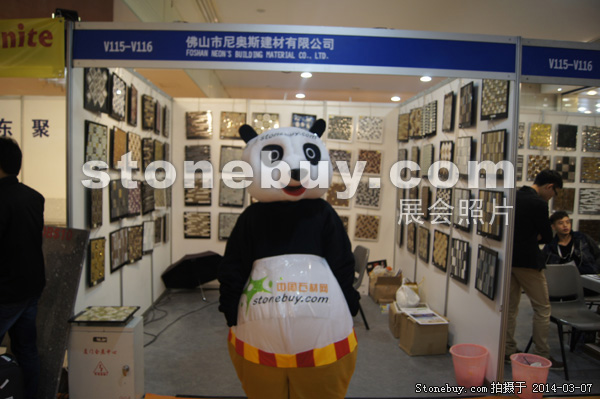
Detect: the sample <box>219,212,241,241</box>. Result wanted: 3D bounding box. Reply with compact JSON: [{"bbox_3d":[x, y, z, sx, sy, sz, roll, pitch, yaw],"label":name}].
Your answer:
[{"bbox_3d":[-0.890,0.361,5.910,0.335,0.355,0.030,1,3,-3],"label":"sample"}]

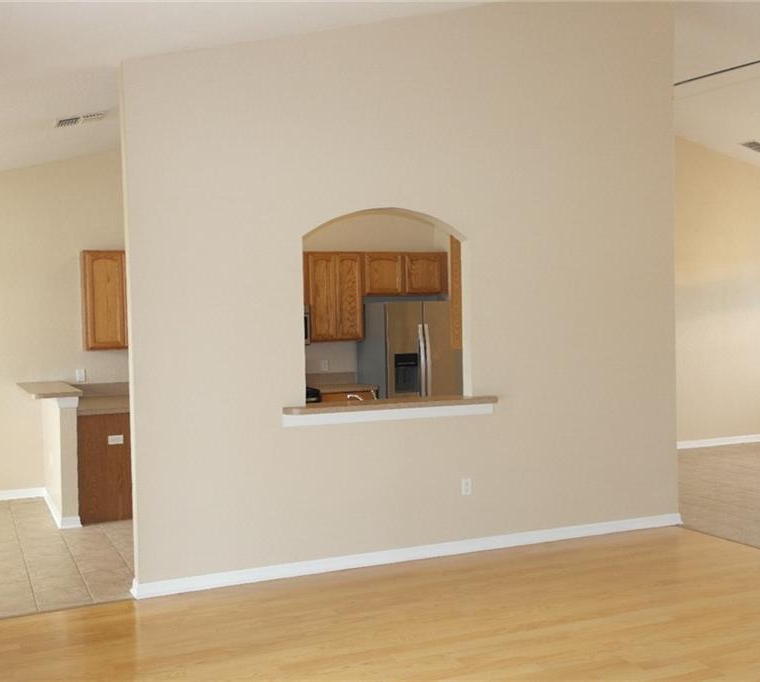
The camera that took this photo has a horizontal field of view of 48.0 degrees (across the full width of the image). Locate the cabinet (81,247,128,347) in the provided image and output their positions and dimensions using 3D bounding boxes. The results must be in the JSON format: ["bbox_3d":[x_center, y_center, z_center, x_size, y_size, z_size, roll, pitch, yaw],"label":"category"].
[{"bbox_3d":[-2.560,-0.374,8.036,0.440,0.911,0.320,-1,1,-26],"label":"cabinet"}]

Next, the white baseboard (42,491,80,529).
[{"bbox_3d":[-2.740,1.421,7.365,0.174,0.087,1.410,-1,1,-26],"label":"white baseboard"}]

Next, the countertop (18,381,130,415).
[{"bbox_3d":[-2.555,0.487,7.389,0.981,0.189,1.507,-1,1,-26],"label":"countertop"}]

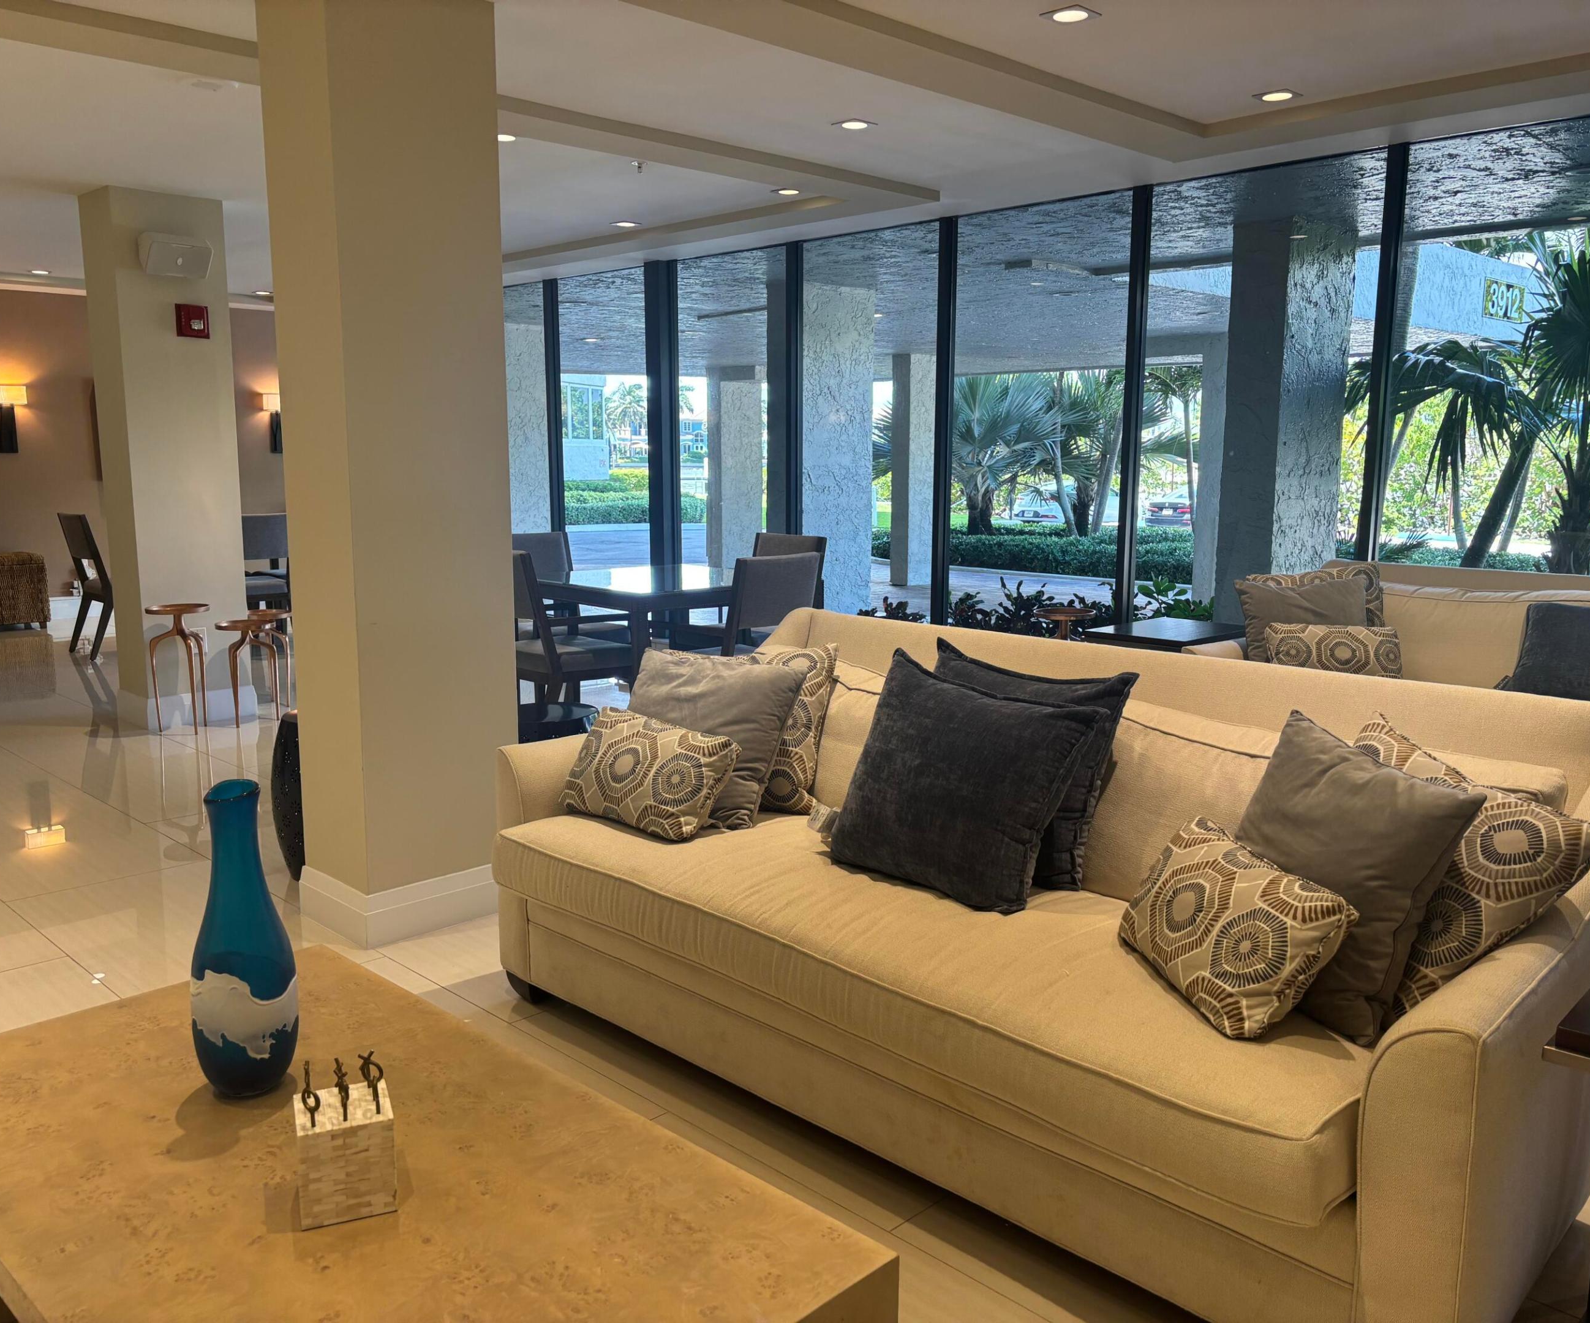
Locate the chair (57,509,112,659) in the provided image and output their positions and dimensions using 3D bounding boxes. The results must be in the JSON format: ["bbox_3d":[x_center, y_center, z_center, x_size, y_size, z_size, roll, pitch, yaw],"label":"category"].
[{"bbox_3d":[-4.422,-0.514,8.731,0.612,0.933,0.476,-9,13,-44],"label":"chair"}]

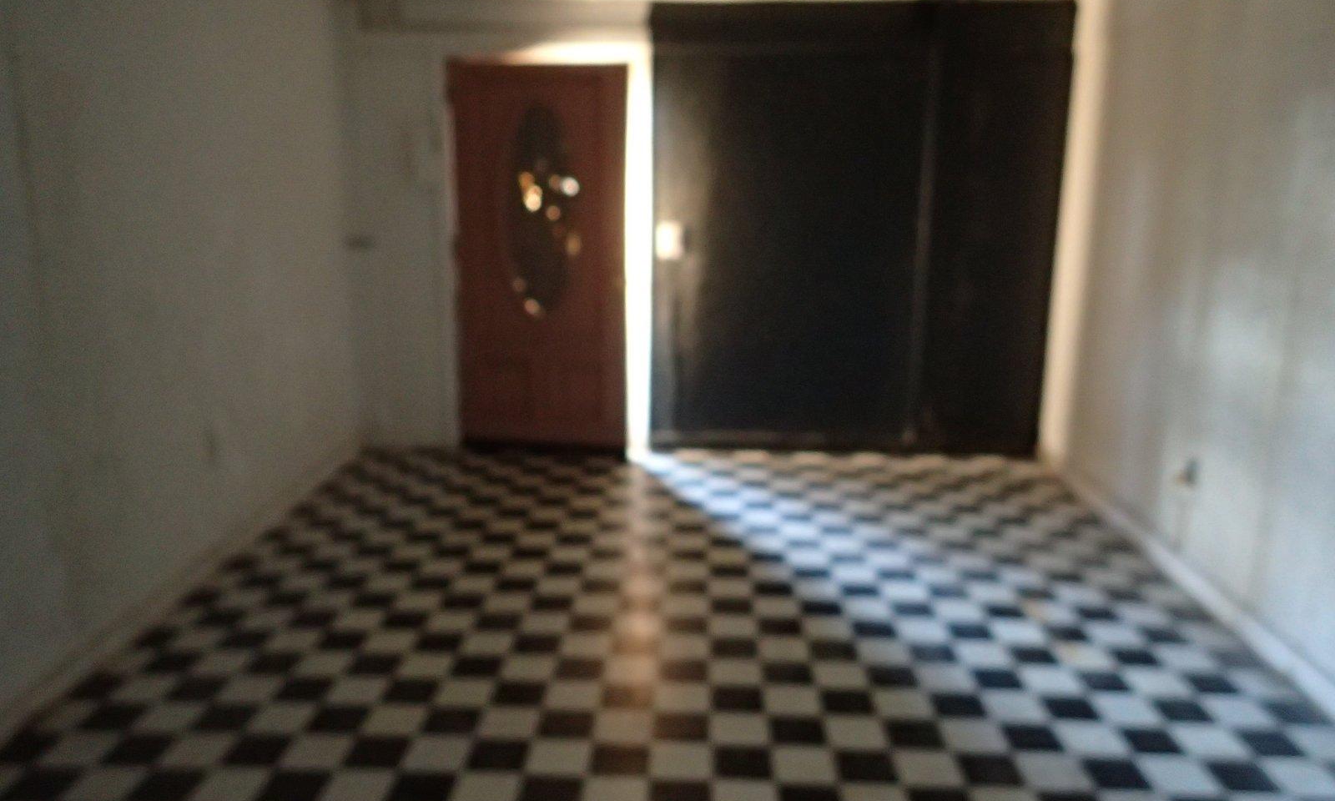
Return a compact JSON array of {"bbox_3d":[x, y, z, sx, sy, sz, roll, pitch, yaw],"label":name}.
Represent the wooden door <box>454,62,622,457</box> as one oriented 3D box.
[{"bbox_3d":[-0.666,-0.730,5.119,0.924,2.009,0.050,1,13,5],"label":"wooden door"}]

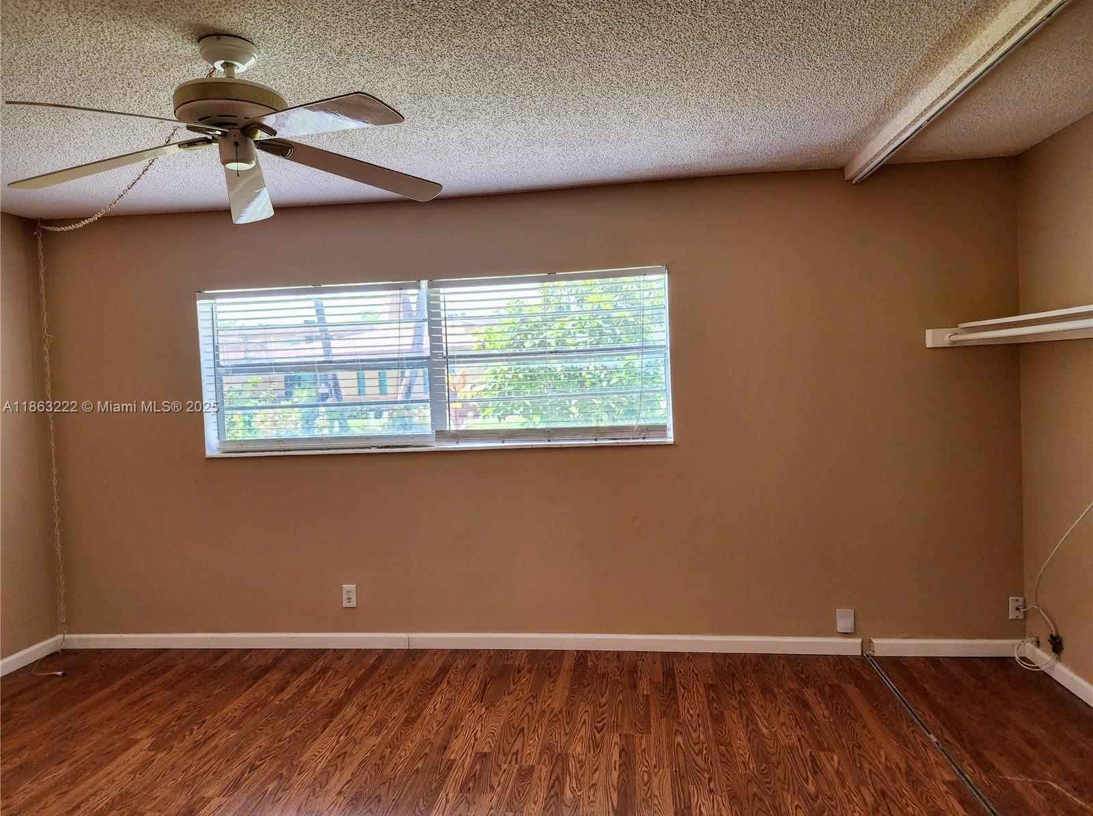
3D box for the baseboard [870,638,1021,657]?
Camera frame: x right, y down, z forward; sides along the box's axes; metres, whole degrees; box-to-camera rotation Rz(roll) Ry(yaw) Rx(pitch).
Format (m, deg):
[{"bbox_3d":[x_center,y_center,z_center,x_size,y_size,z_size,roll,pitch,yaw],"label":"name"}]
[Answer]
[{"bbox_3d":[2.008,1.202,3.638,0.727,0.087,0.018,-2,2,7],"label":"baseboard"}]

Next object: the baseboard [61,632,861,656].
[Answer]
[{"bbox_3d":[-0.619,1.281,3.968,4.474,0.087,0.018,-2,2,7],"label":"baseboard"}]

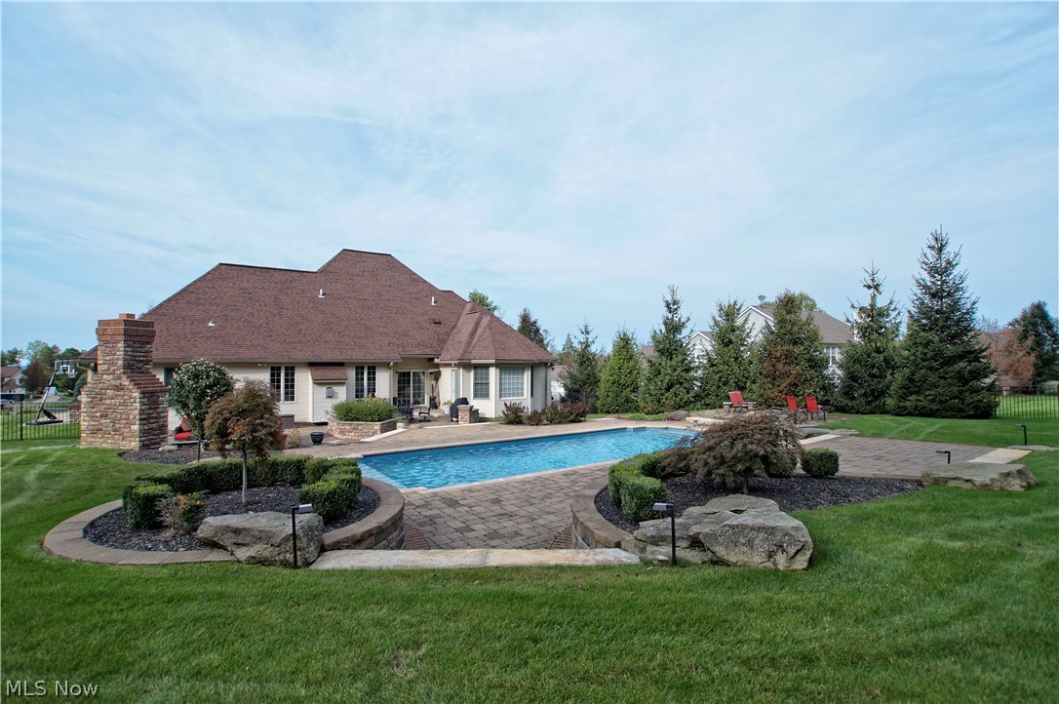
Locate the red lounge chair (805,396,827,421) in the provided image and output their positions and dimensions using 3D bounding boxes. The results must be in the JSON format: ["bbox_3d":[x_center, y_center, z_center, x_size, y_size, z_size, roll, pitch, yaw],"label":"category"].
[{"bbox_3d":[11.971,2.378,19.600,0.750,1.040,0.600,1,-2,-37],"label":"red lounge chair"}]

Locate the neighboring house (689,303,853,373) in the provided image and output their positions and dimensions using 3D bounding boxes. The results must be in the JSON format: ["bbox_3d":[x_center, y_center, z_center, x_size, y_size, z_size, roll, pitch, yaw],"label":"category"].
[{"bbox_3d":[27.300,-0.059,50.410,17.000,8.600,13.500,1,-1,-31],"label":"neighboring house"}]

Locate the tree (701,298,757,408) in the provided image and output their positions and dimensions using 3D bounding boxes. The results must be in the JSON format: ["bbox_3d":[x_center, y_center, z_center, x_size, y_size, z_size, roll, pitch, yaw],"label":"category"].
[{"bbox_3d":[9.966,0.146,23.500,2.700,5.600,2.700,0,-1,0],"label":"tree"}]

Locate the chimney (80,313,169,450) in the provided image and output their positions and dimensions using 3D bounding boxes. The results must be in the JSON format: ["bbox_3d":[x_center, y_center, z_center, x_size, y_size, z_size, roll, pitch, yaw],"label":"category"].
[{"bbox_3d":[-12.870,0.869,14.936,2.400,4.200,0.950,0,-1,15],"label":"chimney"}]

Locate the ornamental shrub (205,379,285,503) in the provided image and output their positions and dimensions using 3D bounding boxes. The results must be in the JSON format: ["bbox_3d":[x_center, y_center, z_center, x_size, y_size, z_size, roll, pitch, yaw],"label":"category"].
[{"bbox_3d":[-3.882,1.214,6.400,0.950,1.690,0.950,0,-1,0],"label":"ornamental shrub"}]

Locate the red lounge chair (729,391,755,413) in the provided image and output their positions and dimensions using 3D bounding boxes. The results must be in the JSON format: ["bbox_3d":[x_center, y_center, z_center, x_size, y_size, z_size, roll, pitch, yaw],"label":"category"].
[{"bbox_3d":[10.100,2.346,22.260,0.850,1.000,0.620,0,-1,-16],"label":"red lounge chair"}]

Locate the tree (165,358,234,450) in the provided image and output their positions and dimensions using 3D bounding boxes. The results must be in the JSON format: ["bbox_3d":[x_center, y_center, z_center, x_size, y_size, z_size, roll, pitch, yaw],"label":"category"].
[{"bbox_3d":[-9.850,1.465,14.067,1.750,2.500,1.750,1,-2,-35],"label":"tree"}]

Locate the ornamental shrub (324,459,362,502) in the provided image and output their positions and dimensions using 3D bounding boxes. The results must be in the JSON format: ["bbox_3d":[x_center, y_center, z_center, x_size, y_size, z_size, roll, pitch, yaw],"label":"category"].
[{"bbox_3d":[-2.870,1.976,7.151,0.500,0.480,0.700,1,-2,-20],"label":"ornamental shrub"}]

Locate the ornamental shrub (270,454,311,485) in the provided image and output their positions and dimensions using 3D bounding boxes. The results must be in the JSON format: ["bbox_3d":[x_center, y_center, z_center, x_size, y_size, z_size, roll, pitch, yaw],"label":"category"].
[{"bbox_3d":[-3.869,1.891,7.600,0.620,0.400,0.600,1,-1,-33],"label":"ornamental shrub"}]

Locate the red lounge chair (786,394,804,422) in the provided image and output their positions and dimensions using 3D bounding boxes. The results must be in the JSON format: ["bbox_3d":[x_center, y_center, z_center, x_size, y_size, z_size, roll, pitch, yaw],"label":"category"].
[{"bbox_3d":[10.350,2.172,18.313,0.750,1.070,0.600,1,-1,-44],"label":"red lounge chair"}]

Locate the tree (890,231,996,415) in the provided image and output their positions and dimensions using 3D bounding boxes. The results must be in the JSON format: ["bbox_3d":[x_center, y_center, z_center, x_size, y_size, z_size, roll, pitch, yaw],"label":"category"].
[{"bbox_3d":[18.100,-1.315,20.641,3.600,8.100,3.600,-1,-2,41],"label":"tree"}]

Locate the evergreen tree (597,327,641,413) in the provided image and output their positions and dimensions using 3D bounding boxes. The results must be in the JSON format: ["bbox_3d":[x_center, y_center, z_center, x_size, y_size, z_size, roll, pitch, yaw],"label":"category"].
[{"bbox_3d":[4.757,0.951,24.800,2.300,4.400,2.300,0,-1,0],"label":"evergreen tree"}]

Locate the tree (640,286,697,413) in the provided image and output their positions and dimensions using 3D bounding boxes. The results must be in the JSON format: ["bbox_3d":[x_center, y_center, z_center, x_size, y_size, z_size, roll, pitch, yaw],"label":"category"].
[{"bbox_3d":[7.152,-0.201,24.200,2.800,6.500,2.800,0,-1,0],"label":"tree"}]

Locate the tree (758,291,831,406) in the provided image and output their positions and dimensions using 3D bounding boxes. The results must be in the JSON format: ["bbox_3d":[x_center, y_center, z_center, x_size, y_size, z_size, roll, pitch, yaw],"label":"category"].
[{"bbox_3d":[13.500,-0.128,24.011,3.300,6.100,3.300,-1,-2,29],"label":"tree"}]

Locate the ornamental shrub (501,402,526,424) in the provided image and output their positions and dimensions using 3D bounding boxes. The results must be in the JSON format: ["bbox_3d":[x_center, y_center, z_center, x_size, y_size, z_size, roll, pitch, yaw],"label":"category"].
[{"bbox_3d":[-0.650,2.625,20.239,1.080,0.920,1.000,0,-1,0],"label":"ornamental shrub"}]

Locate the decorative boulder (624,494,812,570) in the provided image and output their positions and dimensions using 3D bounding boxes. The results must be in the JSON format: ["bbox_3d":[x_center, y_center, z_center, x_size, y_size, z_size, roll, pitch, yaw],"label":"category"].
[{"bbox_3d":[1.970,1.945,5.201,1.880,0.520,1.150,0,-2,9],"label":"decorative boulder"}]

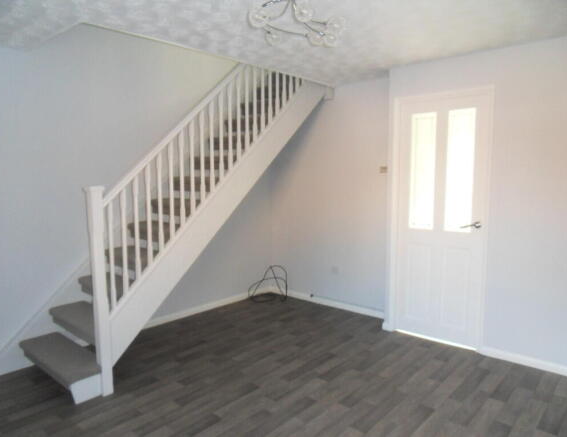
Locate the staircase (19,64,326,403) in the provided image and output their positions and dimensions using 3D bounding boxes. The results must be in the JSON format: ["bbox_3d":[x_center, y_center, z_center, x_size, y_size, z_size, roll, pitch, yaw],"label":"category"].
[{"bbox_3d":[-0.741,-0.129,3.600,0.852,2.350,2.726,5,8,40],"label":"staircase"}]

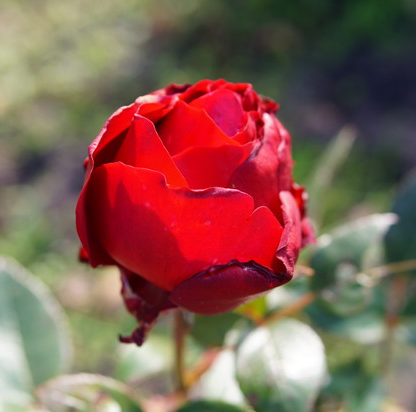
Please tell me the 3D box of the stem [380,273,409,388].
[{"bbox_3d":[0.086,0.058,0.360,0.007,0.050,0.007,5,21,-2],"label":"stem"}]

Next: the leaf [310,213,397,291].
[{"bbox_3d":[0.061,0.020,0.330,0.030,0.038,0.014,41,7,25],"label":"leaf"}]

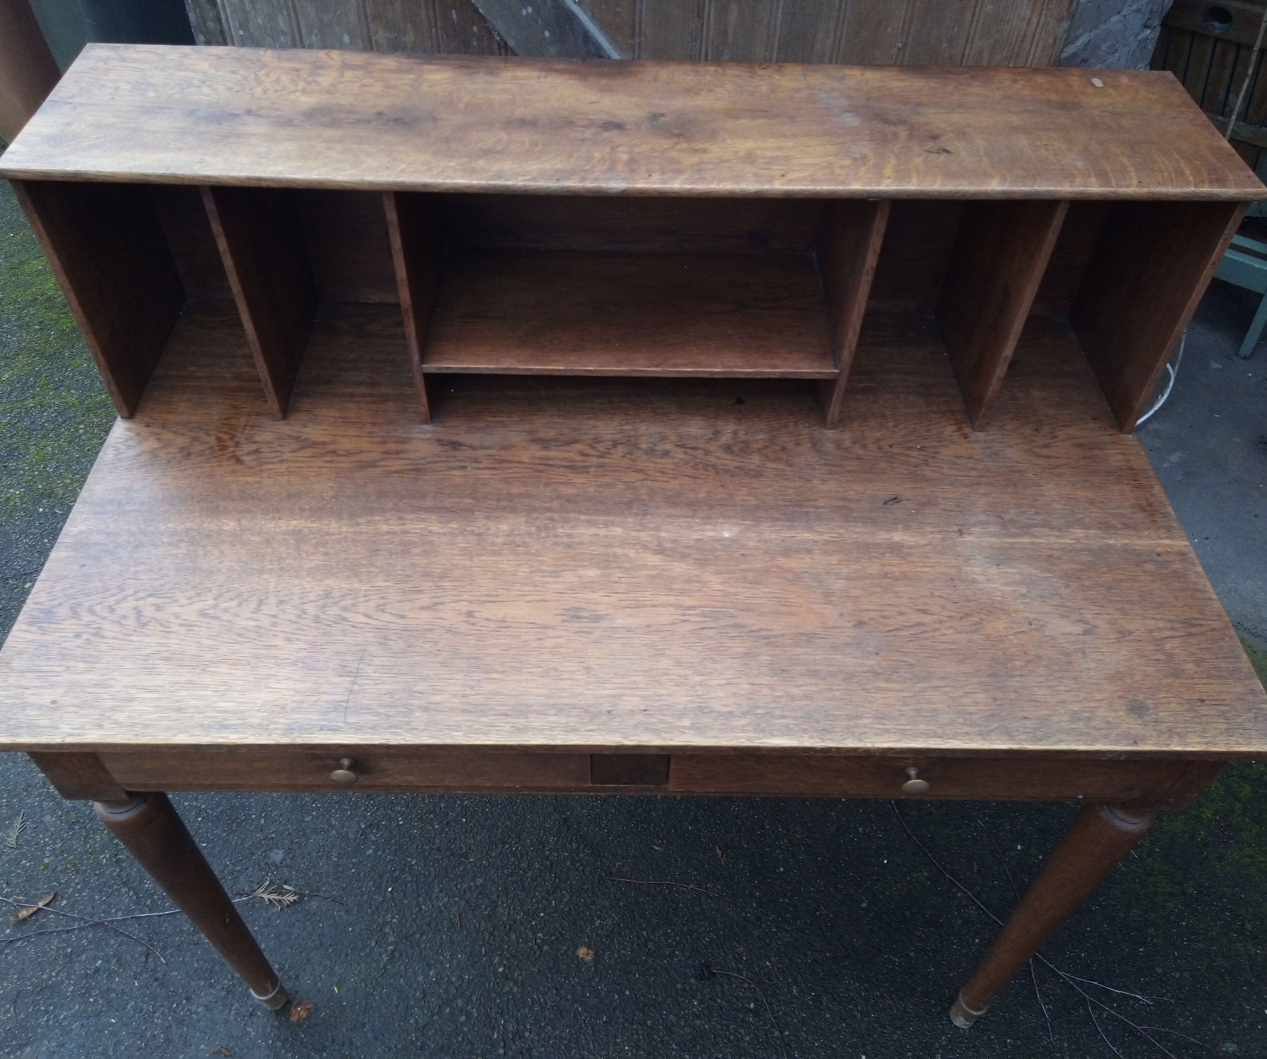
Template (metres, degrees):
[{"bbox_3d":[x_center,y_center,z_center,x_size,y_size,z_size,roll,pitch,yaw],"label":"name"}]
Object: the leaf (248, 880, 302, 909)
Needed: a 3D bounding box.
[{"bbox_3d":[-0.494,0.504,1.578,0.061,0.008,0.036,3,49,1],"label":"leaf"}]

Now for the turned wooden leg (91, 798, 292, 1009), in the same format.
[{"bbox_3d":[-0.456,0.410,1.238,0.058,0.646,0.058,1,49,-1],"label":"turned wooden leg"}]

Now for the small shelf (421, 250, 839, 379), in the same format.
[{"bbox_3d":[-0.001,-0.212,1.107,0.383,0.011,0.180,1,49,-1],"label":"small shelf"}]

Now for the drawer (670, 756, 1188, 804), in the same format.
[{"bbox_3d":[0.233,0.042,1.064,0.409,0.088,0.404,1,49,-1],"label":"drawer"}]

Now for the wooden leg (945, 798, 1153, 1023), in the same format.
[{"bbox_3d":[0.436,0.430,1.249,0.058,0.646,0.058,1,49,-1],"label":"wooden leg"}]

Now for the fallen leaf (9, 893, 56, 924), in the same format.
[{"bbox_3d":[-0.822,0.514,1.558,0.062,0.010,0.019,-31,57,-26],"label":"fallen leaf"}]

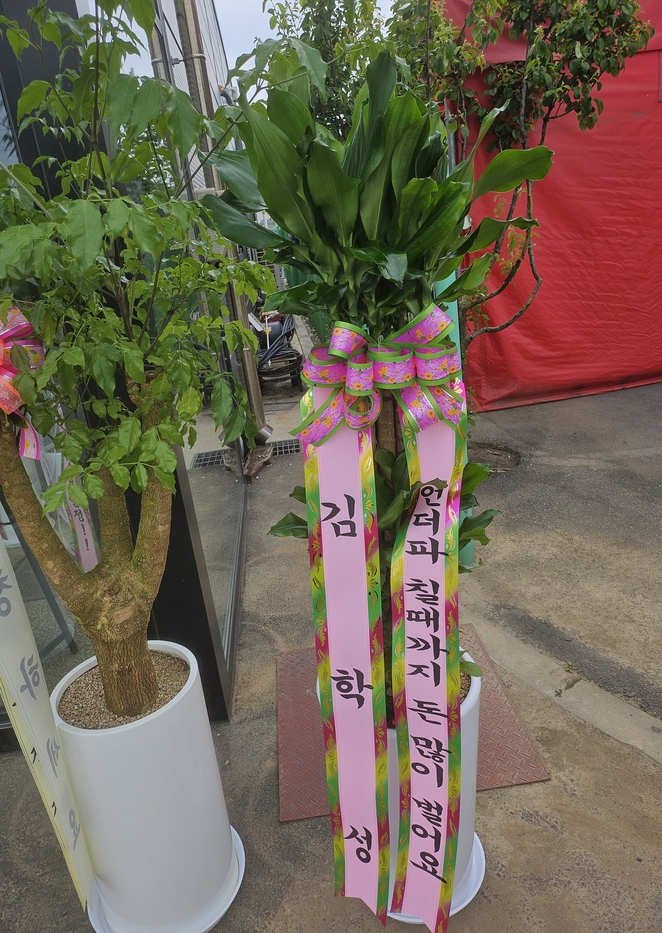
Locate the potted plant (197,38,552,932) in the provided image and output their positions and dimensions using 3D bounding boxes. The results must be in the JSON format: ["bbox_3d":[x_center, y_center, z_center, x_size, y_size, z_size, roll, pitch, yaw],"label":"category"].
[{"bbox_3d":[0.149,0.184,1.291,0.560,1.720,0.520,-7,20,0],"label":"potted plant"}]

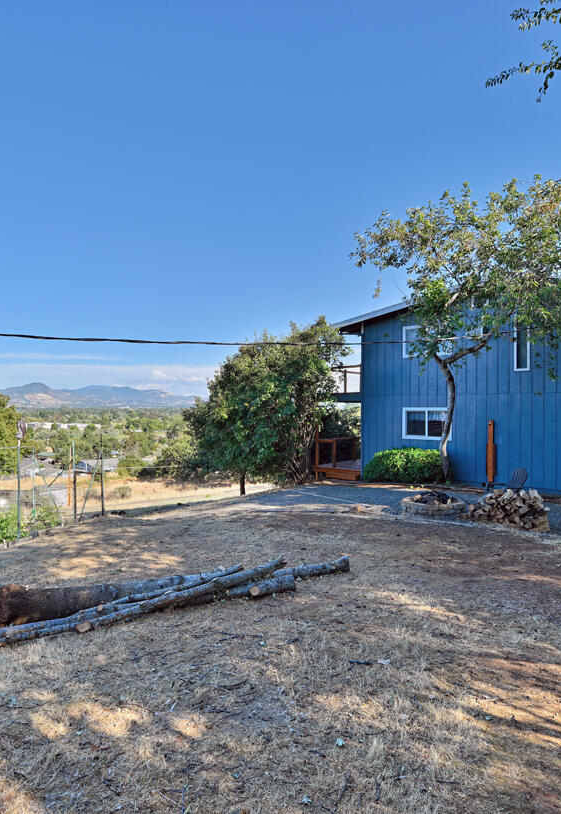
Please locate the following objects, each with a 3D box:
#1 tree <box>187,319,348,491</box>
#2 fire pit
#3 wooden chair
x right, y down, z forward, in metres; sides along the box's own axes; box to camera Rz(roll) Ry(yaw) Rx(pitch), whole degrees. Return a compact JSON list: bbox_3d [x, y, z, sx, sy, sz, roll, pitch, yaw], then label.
[{"bbox_3d":[-0.470,0.020,16.000,5.200,5.950,4.700,0,0,-2],"label":"tree"},{"bbox_3d":[3.280,2.100,10.200,1.300,0.300,1.300,0,0,18],"label":"fire pit"},{"bbox_3d":[5.270,1.840,10.800,0.820,0.950,0.740,0,0,-22],"label":"wooden chair"}]

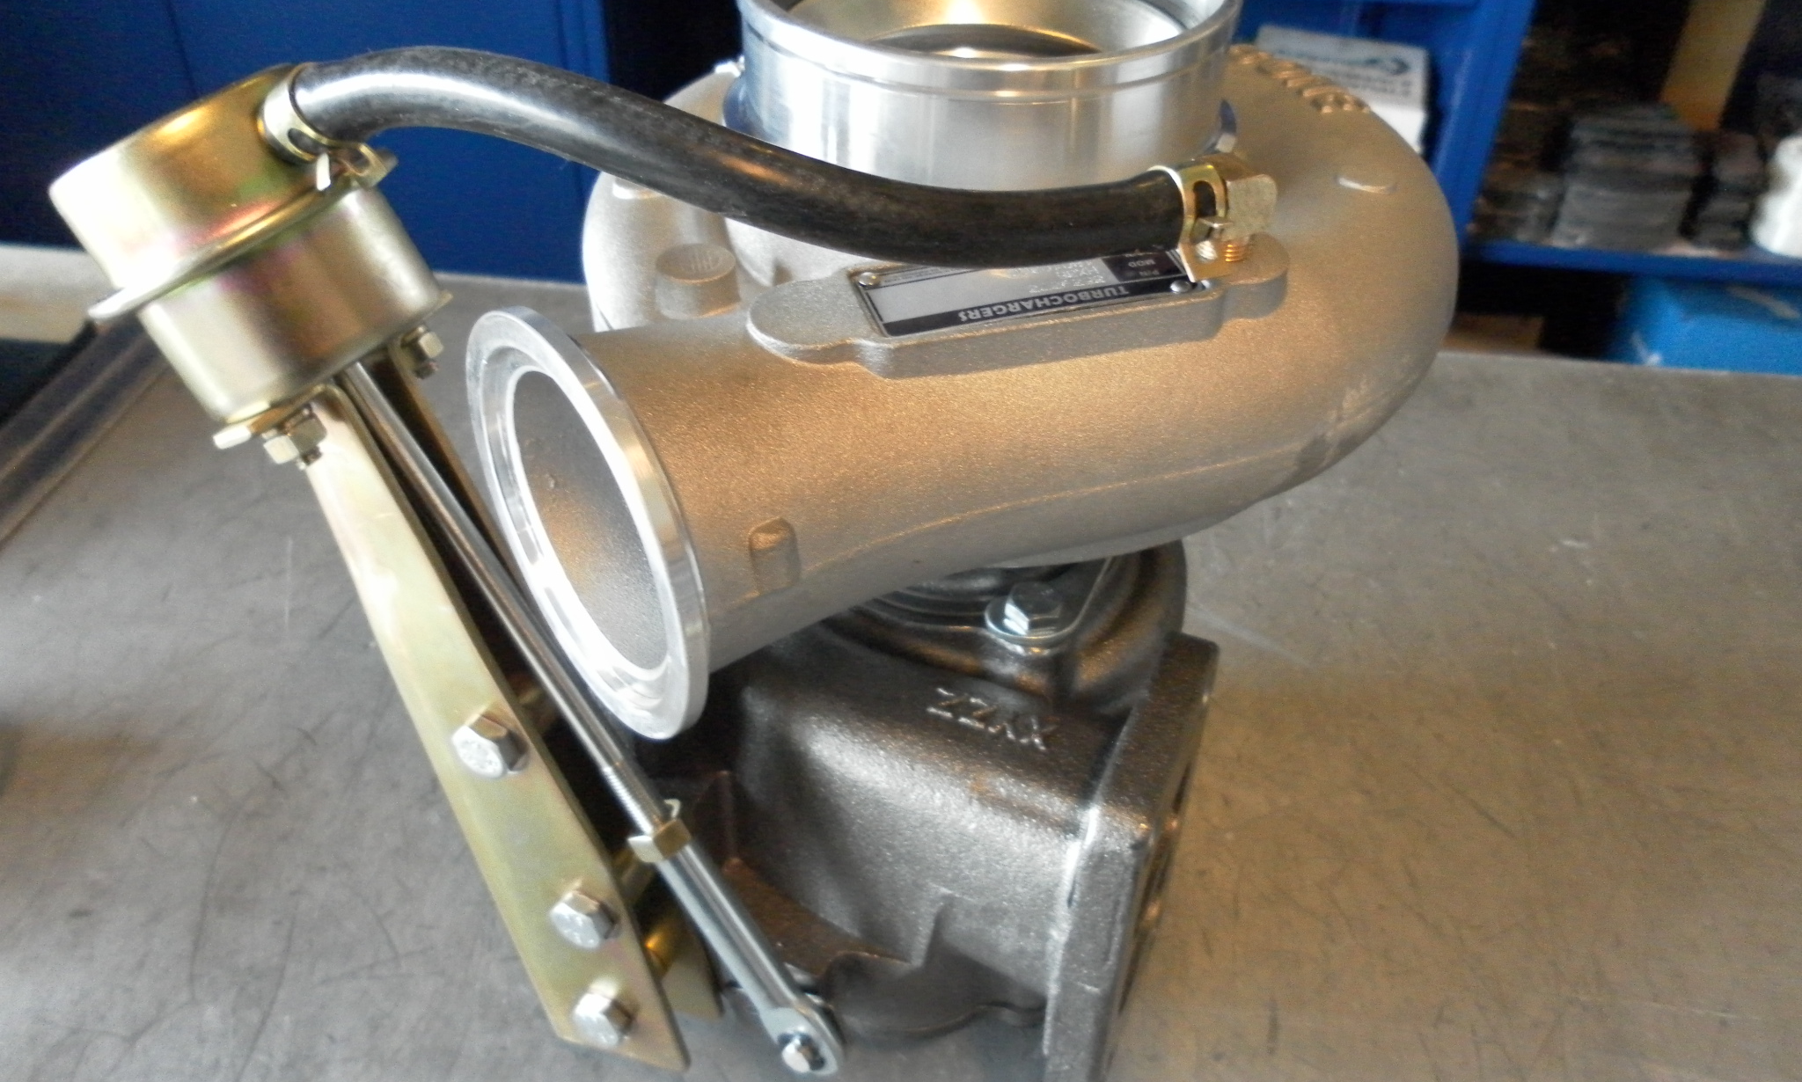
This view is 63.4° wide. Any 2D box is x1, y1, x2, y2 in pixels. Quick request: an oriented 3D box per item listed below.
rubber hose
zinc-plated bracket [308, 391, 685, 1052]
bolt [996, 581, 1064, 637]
[{"bbox_3d":[-0.023,-0.062,0.250,0.161,0.043,0.031,-1,39,-3],"label":"rubber hose"},{"bbox_3d":[-0.085,0.052,0.297,0.048,0.189,0.016,5,38,28],"label":"zinc-plated bracket"},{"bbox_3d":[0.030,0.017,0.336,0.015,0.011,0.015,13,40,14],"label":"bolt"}]

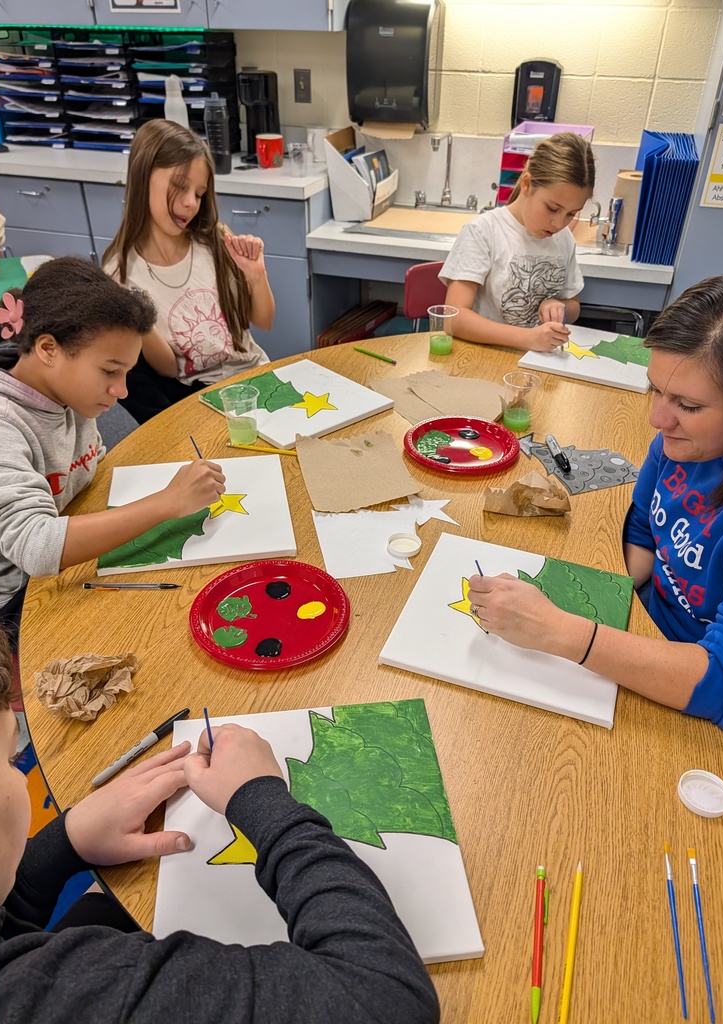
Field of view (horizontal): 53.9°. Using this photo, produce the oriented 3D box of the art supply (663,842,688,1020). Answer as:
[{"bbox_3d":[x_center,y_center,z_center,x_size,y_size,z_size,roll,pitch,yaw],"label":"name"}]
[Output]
[{"bbox_3d":[0.305,0.399,0.692,0.006,0.006,0.167,8,36,11],"label":"art supply"}]

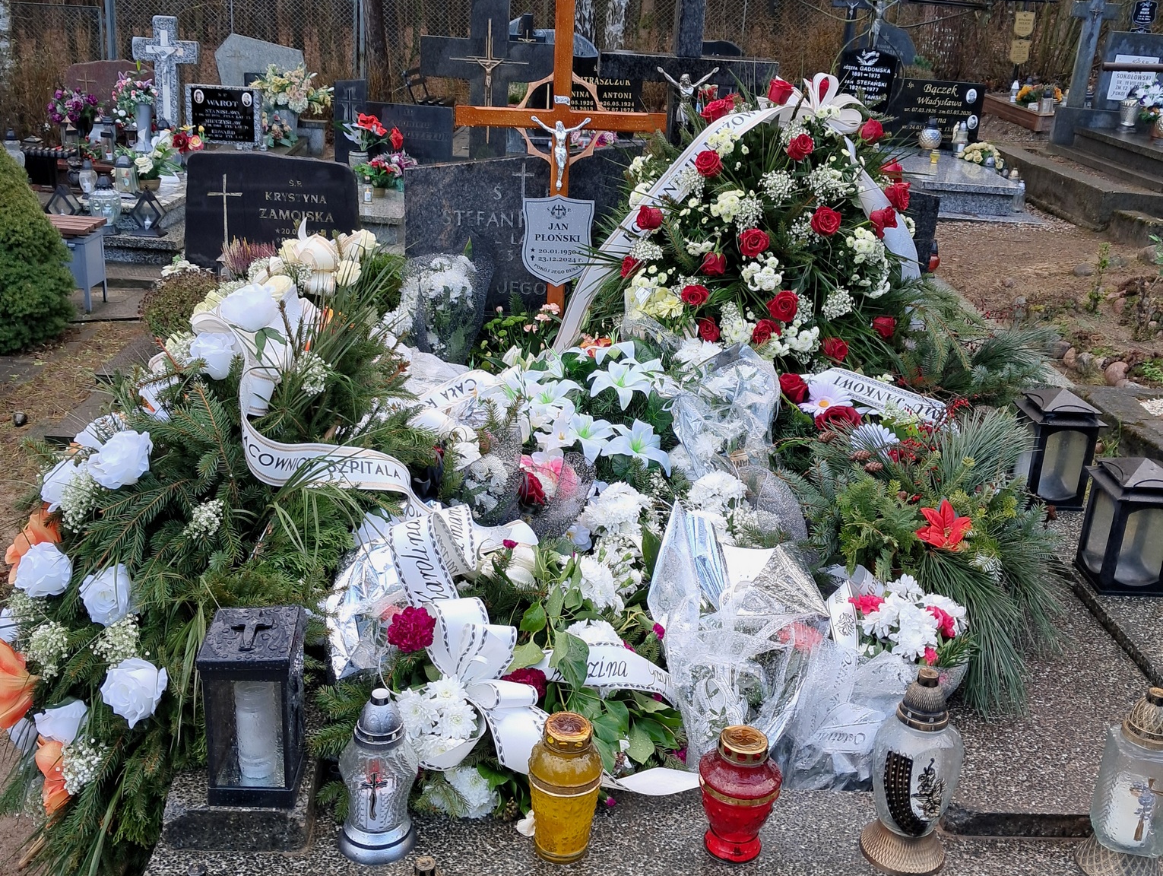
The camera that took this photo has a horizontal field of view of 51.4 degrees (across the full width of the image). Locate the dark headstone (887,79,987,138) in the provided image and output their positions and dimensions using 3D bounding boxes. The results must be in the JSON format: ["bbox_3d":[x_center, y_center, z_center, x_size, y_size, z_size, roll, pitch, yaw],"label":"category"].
[{"bbox_3d":[3.106,-2.888,10.640,0.860,0.490,0.090,5,20,8],"label":"dark headstone"}]

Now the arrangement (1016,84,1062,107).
[{"bbox_3d":[5.159,-3.861,13.645,0.520,0.260,0.360,2,20,-2],"label":"arrangement"}]

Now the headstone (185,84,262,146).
[{"bbox_3d":[-2.421,-2.188,8.180,0.530,0.430,0.090,3,12,3],"label":"headstone"}]

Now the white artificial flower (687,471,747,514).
[{"bbox_3d":[0.256,0.103,2.284,0.112,0.075,0.102,1,21,-2],"label":"white artificial flower"}]

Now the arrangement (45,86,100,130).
[{"bbox_3d":[-3.464,-2.248,8.235,0.360,0.290,0.300,2,20,-2],"label":"arrangement"}]

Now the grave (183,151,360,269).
[{"bbox_3d":[-1.110,-0.786,4.375,0.602,0.479,0.092,1,21,-2],"label":"grave"}]

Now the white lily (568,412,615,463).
[{"bbox_3d":[0.022,0.000,2.586,0.128,0.112,0.112,1,21,-2],"label":"white lily"}]

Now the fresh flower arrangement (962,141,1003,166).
[{"bbox_3d":[2.844,-2.019,8.580,0.295,0.174,0.224,1,21,-2],"label":"fresh flower arrangement"}]

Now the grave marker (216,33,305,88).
[{"bbox_3d":[-2.331,-2.595,8.790,0.578,0.623,0.133,1,21,-2],"label":"grave marker"}]

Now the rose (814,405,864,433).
[{"bbox_3d":[0.614,-0.045,2.887,0.105,0.050,0.090,2,20,-2],"label":"rose"}]

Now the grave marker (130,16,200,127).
[{"bbox_3d":[-2.806,-2.454,8.180,0.460,0.820,0.130,3,20,2],"label":"grave marker"}]

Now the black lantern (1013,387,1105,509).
[{"bbox_3d":[1.088,0.015,2.780,0.153,0.267,0.153,1,21,-4],"label":"black lantern"}]

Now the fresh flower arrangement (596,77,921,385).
[{"bbox_3d":[0.451,-0.537,3.193,0.857,0.806,0.428,1,21,-2],"label":"fresh flower arrangement"}]

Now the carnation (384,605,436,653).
[{"bbox_3d":[-0.262,0.292,1.854,0.079,0.076,0.066,1,21,-2],"label":"carnation"}]

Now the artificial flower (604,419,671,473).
[{"bbox_3d":[0.119,0.017,2.548,0.143,0.113,0.112,1,21,-2],"label":"artificial flower"}]

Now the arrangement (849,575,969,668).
[{"bbox_3d":[0.522,0.291,1.931,0.190,0.142,0.163,1,21,-2],"label":"arrangement"}]

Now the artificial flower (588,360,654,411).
[{"bbox_3d":[0.091,-0.120,2.791,0.151,0.120,0.122,1,21,-2],"label":"artificial flower"}]

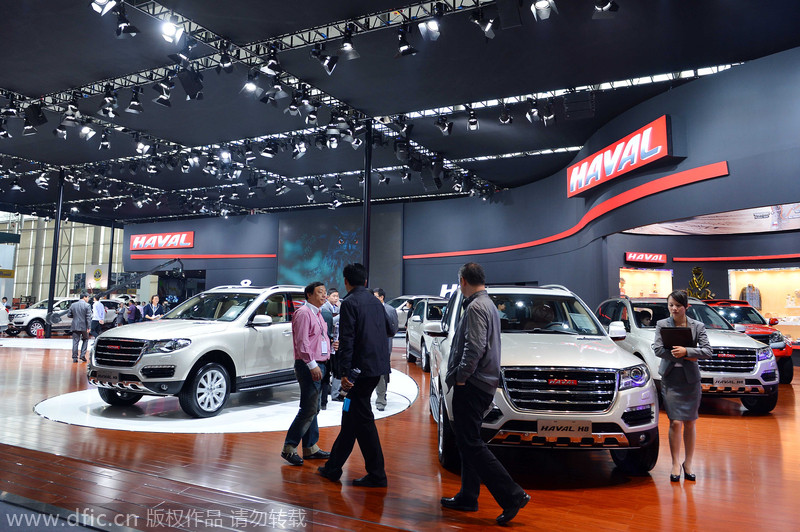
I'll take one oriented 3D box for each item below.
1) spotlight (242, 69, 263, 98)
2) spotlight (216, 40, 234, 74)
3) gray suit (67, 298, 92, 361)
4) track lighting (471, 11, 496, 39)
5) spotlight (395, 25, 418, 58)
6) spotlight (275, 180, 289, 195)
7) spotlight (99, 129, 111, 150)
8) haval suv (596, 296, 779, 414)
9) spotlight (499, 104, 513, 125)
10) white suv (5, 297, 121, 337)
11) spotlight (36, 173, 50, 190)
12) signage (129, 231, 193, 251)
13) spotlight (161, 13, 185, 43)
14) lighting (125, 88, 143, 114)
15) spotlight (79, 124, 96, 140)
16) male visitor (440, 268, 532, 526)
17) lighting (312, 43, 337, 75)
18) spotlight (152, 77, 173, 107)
[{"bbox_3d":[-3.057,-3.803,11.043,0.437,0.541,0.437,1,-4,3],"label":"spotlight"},{"bbox_3d":[-4.270,-5.106,13.041,0.430,0.700,0.450,0,-5,6],"label":"spotlight"},{"bbox_3d":[-8.224,1.571,13.653,0.520,1.755,0.380,0,-5,8],"label":"gray suit"},{"bbox_3d":[1.752,-5.055,11.158,0.500,0.520,0.480,-2,-6,30],"label":"track lighting"},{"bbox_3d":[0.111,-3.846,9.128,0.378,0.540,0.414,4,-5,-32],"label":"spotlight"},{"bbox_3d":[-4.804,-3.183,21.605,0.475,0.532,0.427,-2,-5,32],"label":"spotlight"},{"bbox_3d":[-8.263,-3.537,14.901,0.361,0.570,0.399,1,-4,0],"label":"spotlight"},{"bbox_3d":[4.786,1.469,9.792,2.000,1.790,4.780,0,-5,4],"label":"haval suv"},{"bbox_3d":[3.057,-4.390,15.441,0.400,0.450,0.500,1,-46,0],"label":"spotlight"},{"bbox_3d":[-16.609,2.474,25.909,1.990,1.790,4.750,-2,-6,26],"label":"white suv"},{"bbox_3d":[-17.169,-4.068,25.678,0.550,0.720,0.550,3,-6,-24],"label":"spotlight"},{"bbox_3d":[-17.052,-1.758,38.295,6.130,1.110,0.200,-2,-6,24],"label":"signage"},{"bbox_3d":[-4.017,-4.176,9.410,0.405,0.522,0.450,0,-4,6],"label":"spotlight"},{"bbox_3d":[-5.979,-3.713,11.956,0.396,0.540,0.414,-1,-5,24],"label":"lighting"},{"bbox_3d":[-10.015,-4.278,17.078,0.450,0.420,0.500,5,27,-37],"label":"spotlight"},{"bbox_3d":[0.617,0.891,3.869,0.640,1.770,0.500,-1,-5,25],"label":"male visitor"},{"bbox_3d":[-1.392,-3.827,9.828,0.468,0.540,0.378,-1,-5,21],"label":"lighting"},{"bbox_3d":[-6.545,-4.814,14.682,0.500,0.700,0.500,3,-6,-25],"label":"spotlight"}]

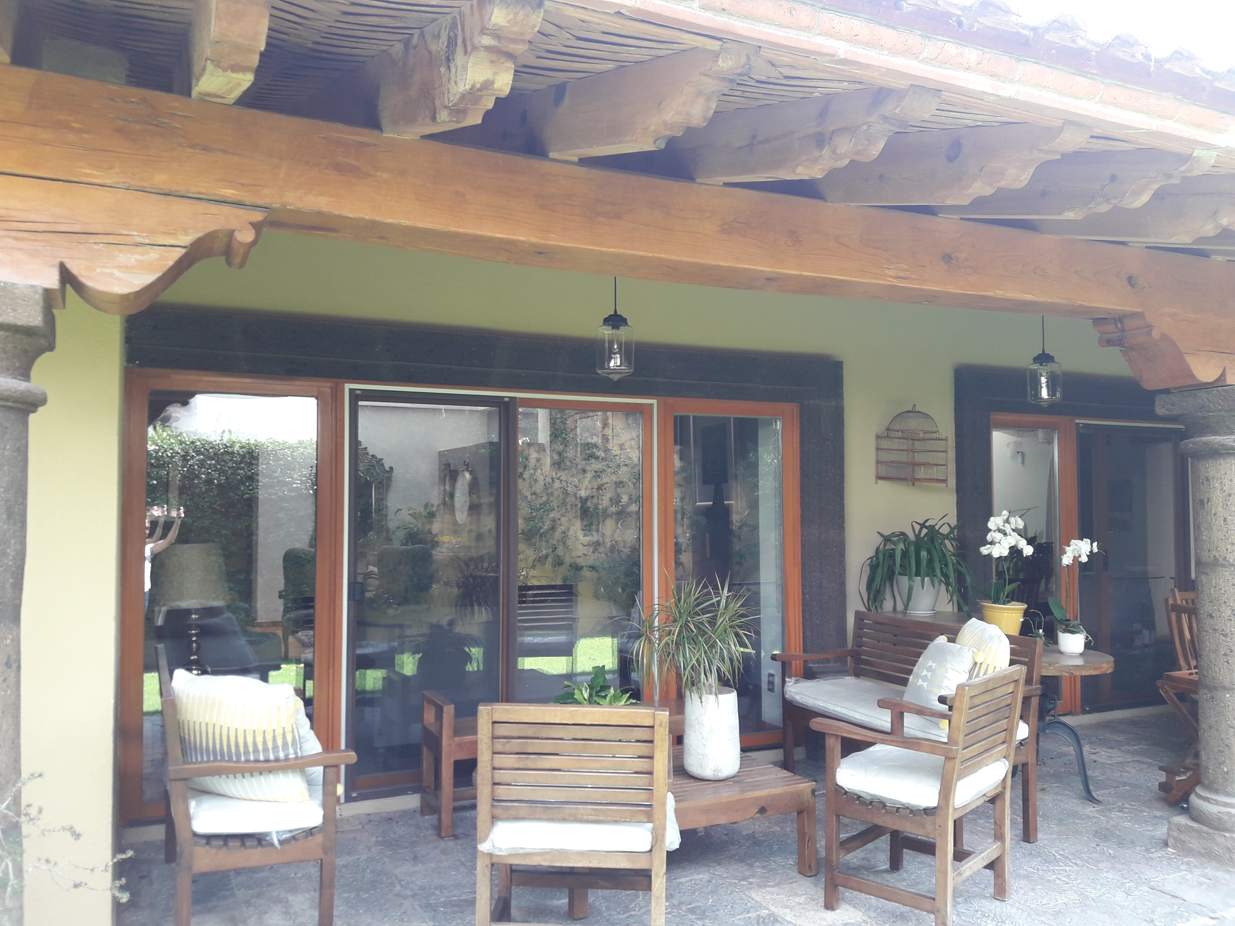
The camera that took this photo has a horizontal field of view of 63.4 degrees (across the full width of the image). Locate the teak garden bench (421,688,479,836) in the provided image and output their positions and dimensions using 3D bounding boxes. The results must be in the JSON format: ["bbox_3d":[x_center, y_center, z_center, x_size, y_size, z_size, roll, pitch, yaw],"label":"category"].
[{"bbox_3d":[-0.207,1.453,5.119,1.536,0.607,0.430,1,-3,-24],"label":"teak garden bench"}]

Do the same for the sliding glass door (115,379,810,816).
[{"bbox_3d":[-0.573,0.652,5.412,3.782,2.100,0.130,1,-3,-26],"label":"sliding glass door"}]

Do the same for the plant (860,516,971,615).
[{"bbox_3d":[1.774,0.606,5.967,0.609,0.571,0.565,-1,-3,16],"label":"plant"}]

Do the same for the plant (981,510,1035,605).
[{"bbox_3d":[2.202,0.537,5.643,0.311,0.534,0.280,-1,-3,21],"label":"plant"}]

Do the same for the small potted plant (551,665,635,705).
[{"bbox_3d":[-0.091,1.092,4.188,0.400,0.484,0.362,1,-3,-24],"label":"small potted plant"}]

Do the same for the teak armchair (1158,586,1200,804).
[{"bbox_3d":[3.302,1.253,5.253,0.620,1.039,0.589,1,-3,-26],"label":"teak armchair"}]

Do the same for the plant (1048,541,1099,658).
[{"bbox_3d":[2.563,0.748,5.625,0.254,0.628,0.196,-1,-3,24],"label":"plant"}]

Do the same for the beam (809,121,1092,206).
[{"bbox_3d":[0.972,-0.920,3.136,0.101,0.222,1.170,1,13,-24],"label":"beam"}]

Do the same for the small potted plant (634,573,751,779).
[{"bbox_3d":[0.330,0.937,4.409,0.512,0.828,0.475,0,-2,4],"label":"small potted plant"}]

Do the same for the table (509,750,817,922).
[{"bbox_3d":[0.164,1.533,4.312,1.105,0.370,0.823,1,-3,-24],"label":"table"}]

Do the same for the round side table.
[{"bbox_3d":[2.299,1.426,5.550,0.837,0.721,0.837,0,-2,0],"label":"round side table"}]

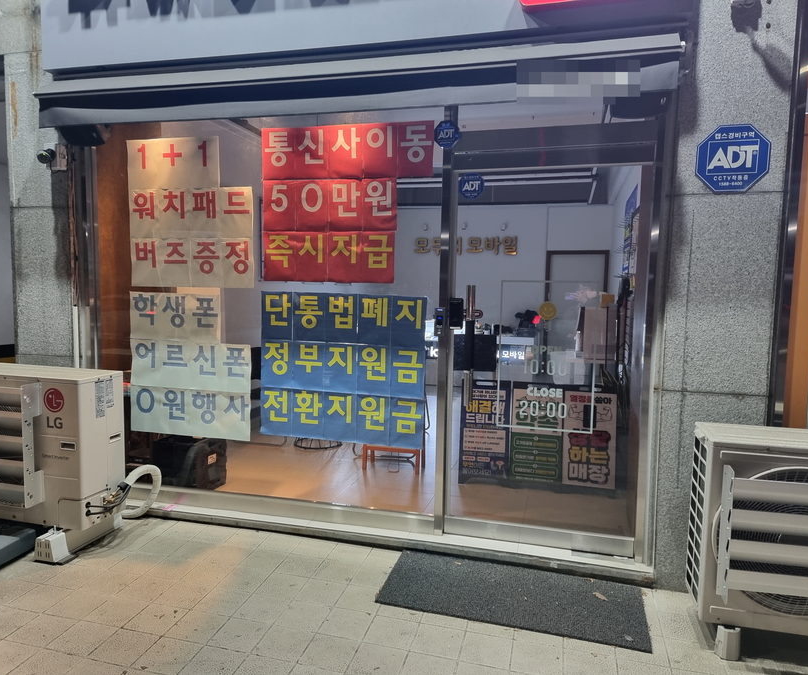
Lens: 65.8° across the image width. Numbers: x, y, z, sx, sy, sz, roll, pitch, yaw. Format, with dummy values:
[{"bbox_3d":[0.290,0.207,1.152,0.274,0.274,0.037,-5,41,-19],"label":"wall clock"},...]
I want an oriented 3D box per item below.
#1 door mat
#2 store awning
[{"bbox_3d":[0.505,1.209,2.943,1.192,0.015,0.559,3,6,17],"label":"door mat"},{"bbox_3d":[-0.433,-1.288,3.215,3.445,0.277,0.198,2,6,15],"label":"store awning"}]

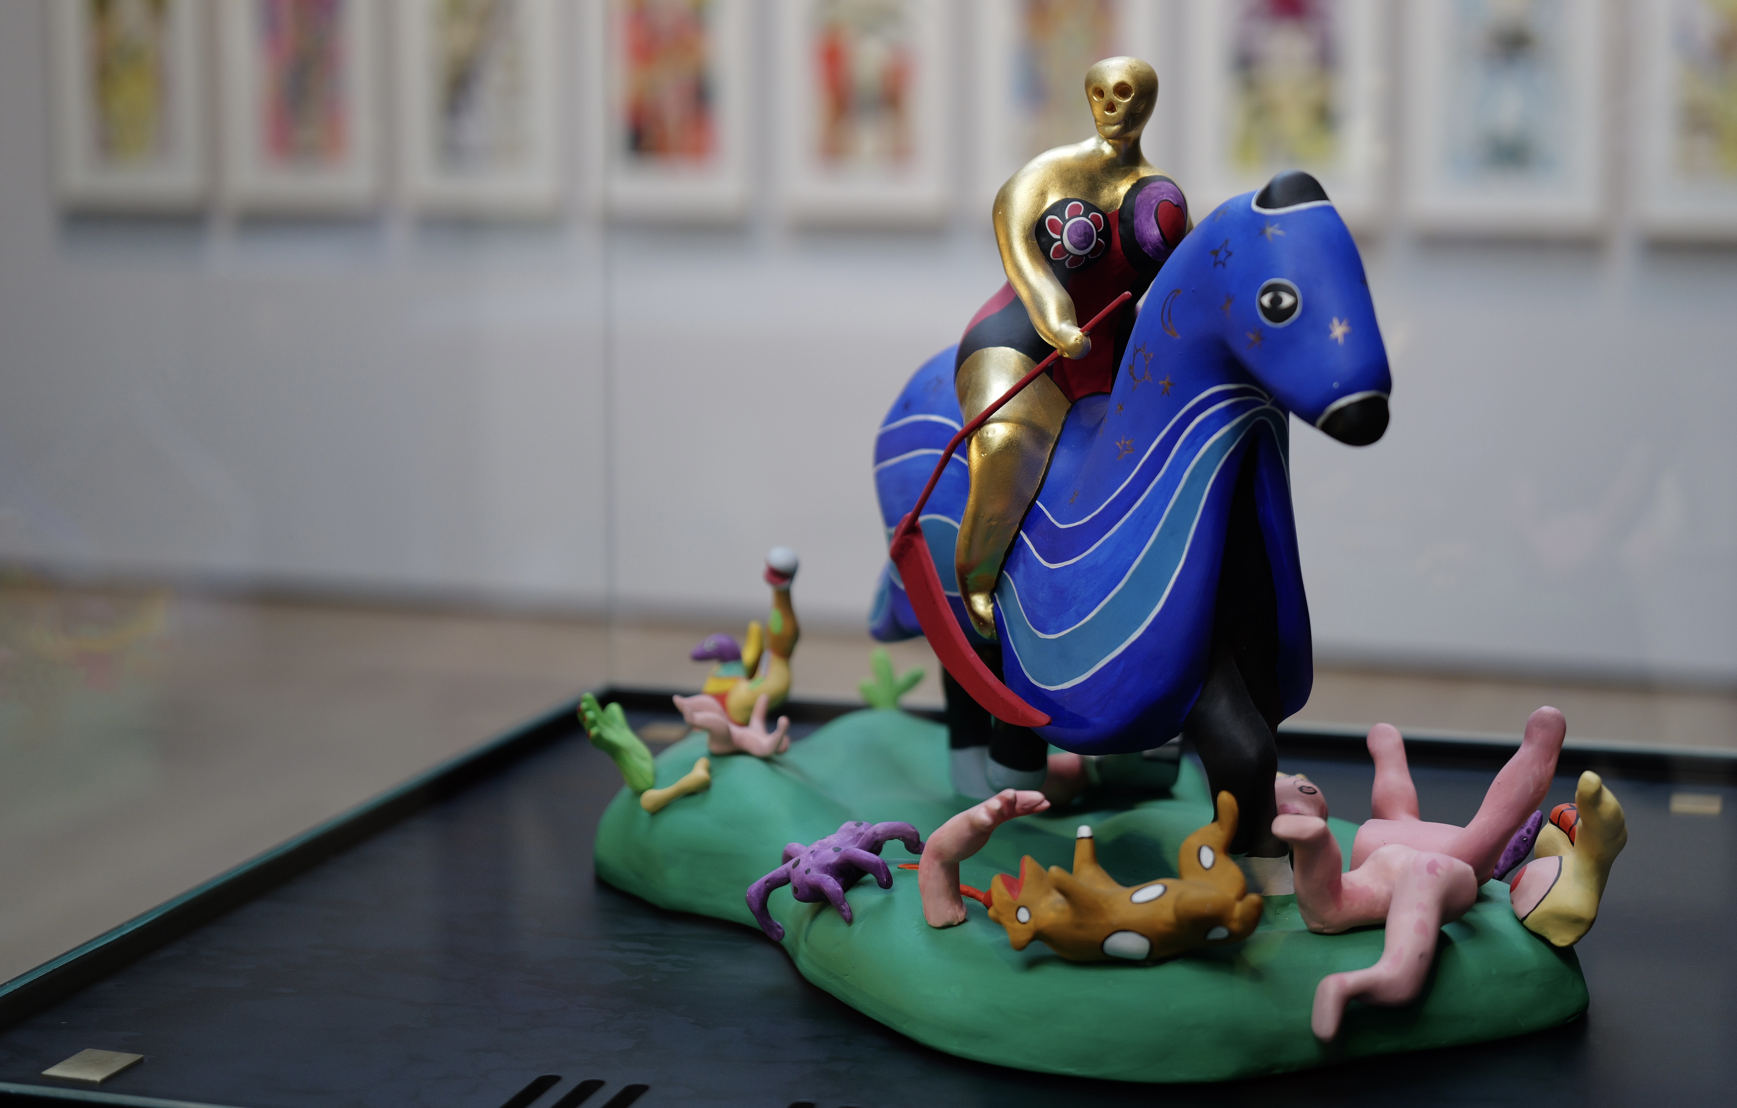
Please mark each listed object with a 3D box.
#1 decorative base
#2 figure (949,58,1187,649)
[{"bbox_3d":[0.107,0.184,1.262,0.399,0.069,0.620,-6,10,-38],"label":"decorative base"},{"bbox_3d":[0.127,-0.122,1.213,0.166,0.339,0.116,-4,9,-28],"label":"figure"}]

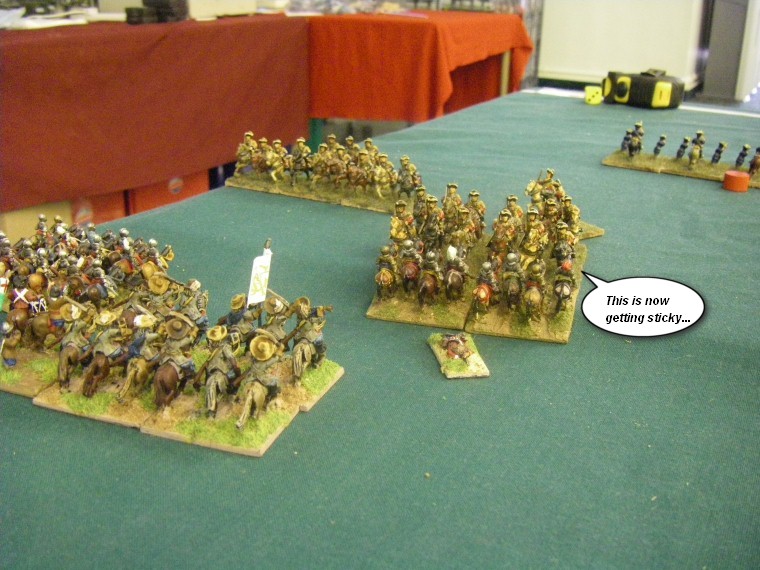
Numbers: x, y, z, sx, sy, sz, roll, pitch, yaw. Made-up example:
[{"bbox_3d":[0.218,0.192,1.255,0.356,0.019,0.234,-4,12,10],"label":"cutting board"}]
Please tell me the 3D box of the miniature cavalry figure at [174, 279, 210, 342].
[{"bbox_3d":[-0.065,0.010,0.297,0.013,0.025,0.025,8,23,18],"label":"miniature cavalry figure"}]

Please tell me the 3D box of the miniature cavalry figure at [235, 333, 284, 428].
[{"bbox_3d":[-0.036,0.027,0.255,0.013,0.025,0.025,8,23,18],"label":"miniature cavalry figure"}]

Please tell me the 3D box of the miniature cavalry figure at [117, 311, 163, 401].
[{"bbox_3d":[-0.075,0.021,0.269,0.013,0.025,0.025,10,24,21],"label":"miniature cavalry figure"}]

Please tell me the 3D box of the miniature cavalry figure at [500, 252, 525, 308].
[{"bbox_3d":[0.055,-0.004,0.340,0.011,0.021,0.025,6,23,13],"label":"miniature cavalry figure"}]

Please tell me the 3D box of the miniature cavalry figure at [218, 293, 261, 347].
[{"bbox_3d":[-0.046,0.014,0.287,0.013,0.025,0.025,8,23,18],"label":"miniature cavalry figure"}]

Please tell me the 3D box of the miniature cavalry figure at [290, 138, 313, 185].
[{"bbox_3d":[-0.049,-0.075,0.506,0.011,0.026,0.025,11,24,24],"label":"miniature cavalry figure"}]

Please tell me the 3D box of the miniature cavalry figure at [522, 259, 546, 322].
[{"bbox_3d":[0.062,0.000,0.331,0.011,0.021,0.025,7,23,15],"label":"miniature cavalry figure"}]

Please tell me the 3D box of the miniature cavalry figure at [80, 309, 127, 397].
[{"bbox_3d":[-0.087,0.020,0.272,0.013,0.025,0.025,8,23,18],"label":"miniature cavalry figure"}]

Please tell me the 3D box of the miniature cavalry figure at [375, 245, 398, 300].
[{"bbox_3d":[0.004,-0.008,0.348,0.011,0.021,0.025,7,23,15],"label":"miniature cavalry figure"}]

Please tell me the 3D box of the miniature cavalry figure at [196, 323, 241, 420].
[{"bbox_3d":[-0.049,0.025,0.261,0.013,0.025,0.025,5,22,10],"label":"miniature cavalry figure"}]

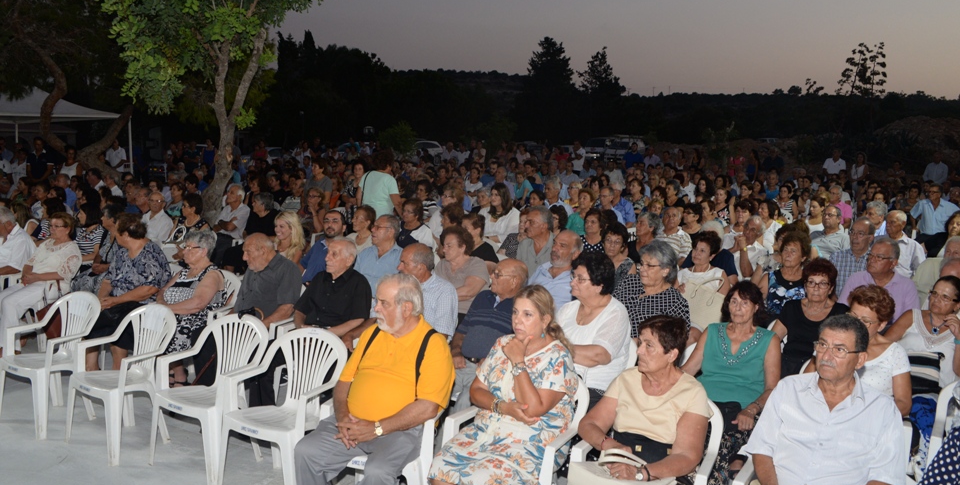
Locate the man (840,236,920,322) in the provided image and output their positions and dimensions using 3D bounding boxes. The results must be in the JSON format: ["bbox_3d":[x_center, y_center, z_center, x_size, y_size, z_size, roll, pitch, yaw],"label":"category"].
[{"bbox_3d":[2.504,0.613,4.752,0.580,1.252,0.770,6,10,34],"label":"man"}]

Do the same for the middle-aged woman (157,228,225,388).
[{"bbox_3d":[-2.086,0.499,5.367,0.500,1.160,0.700,7,13,36],"label":"middle-aged woman"}]

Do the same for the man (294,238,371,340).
[{"bbox_3d":[-1.014,0.628,4.795,0.540,1.257,0.800,6,11,32],"label":"man"}]

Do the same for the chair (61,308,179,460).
[{"bbox_3d":[-2.161,0.822,4.554,0.570,0.810,0.545,7,12,35],"label":"chair"}]

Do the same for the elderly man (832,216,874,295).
[{"bbox_3d":[2.779,0.474,5.555,0.530,1.295,0.770,5,10,30],"label":"elderly man"}]

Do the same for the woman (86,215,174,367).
[{"bbox_3d":[-2.747,0.414,5.730,0.560,1.258,0.720,7,11,37],"label":"woman"}]

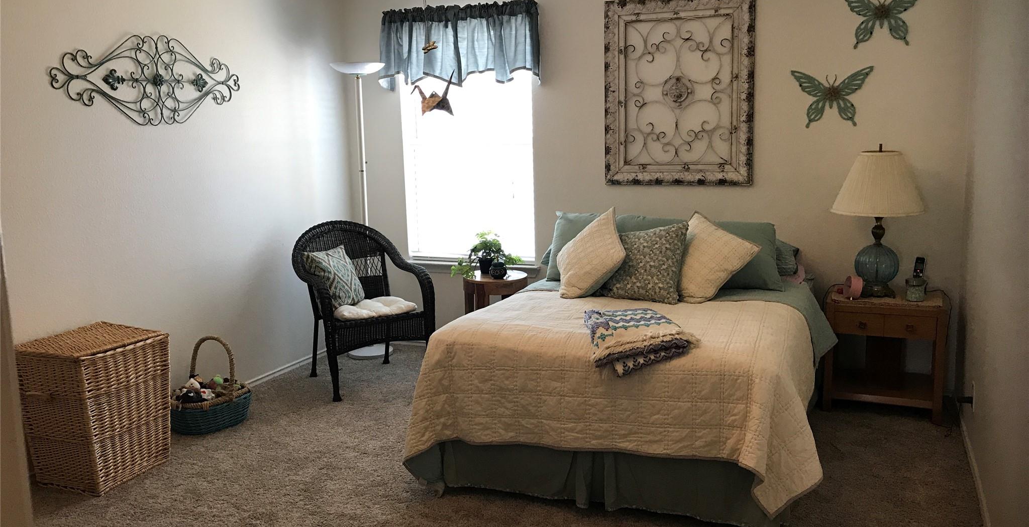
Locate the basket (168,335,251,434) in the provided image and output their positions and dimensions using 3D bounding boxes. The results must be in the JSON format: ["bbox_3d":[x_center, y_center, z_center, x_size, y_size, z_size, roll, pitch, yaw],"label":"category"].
[{"bbox_3d":[-1.526,0.587,4.177,0.330,0.440,0.395,3,11,24],"label":"basket"}]

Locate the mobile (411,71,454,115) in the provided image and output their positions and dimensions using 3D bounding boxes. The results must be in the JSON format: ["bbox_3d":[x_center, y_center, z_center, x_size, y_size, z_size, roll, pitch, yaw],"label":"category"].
[{"bbox_3d":[-0.283,-0.590,2.887,0.132,0.150,0.096,3,11,25],"label":"mobile"}]

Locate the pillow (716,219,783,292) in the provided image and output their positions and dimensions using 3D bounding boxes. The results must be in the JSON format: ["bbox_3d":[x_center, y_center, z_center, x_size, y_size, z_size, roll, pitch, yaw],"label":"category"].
[{"bbox_3d":[1.130,-0.063,4.547,0.669,0.425,0.162,3,-17,24],"label":"pillow"}]

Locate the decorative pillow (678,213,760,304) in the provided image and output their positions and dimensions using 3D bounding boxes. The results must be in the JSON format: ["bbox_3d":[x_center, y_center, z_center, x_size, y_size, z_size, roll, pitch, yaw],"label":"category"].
[{"bbox_3d":[0.985,-0.001,4.280,0.425,0.395,0.152,35,-10,33],"label":"decorative pillow"}]

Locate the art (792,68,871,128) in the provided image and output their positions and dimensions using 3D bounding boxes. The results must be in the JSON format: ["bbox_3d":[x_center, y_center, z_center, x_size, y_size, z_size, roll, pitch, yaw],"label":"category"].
[{"bbox_3d":[1.698,-0.890,4.479,0.415,0.309,0.030,3,11,24],"label":"art"}]

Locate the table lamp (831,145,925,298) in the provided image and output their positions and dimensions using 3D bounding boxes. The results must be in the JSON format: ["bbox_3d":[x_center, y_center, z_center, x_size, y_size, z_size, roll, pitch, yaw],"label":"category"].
[{"bbox_3d":[1.771,-0.203,4.037,0.415,0.742,0.415,3,11,24],"label":"table lamp"}]

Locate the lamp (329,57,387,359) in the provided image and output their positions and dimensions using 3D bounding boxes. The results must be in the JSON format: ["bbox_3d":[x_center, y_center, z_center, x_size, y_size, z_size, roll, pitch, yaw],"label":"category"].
[{"bbox_3d":[-0.954,-0.316,5.229,0.345,1.835,0.345,3,11,24],"label":"lamp"}]

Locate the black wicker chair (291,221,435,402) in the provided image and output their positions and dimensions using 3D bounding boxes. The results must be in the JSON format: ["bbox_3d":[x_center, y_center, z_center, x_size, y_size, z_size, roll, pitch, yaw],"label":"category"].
[{"bbox_3d":[-0.950,0.248,5.048,0.669,0.942,0.709,-7,11,-29],"label":"black wicker chair"}]

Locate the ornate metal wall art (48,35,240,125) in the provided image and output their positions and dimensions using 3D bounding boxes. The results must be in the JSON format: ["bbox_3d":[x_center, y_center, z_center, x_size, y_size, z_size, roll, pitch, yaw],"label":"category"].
[{"bbox_3d":[-1.725,-0.882,4.015,0.045,0.430,1.150,3,11,24],"label":"ornate metal wall art"}]

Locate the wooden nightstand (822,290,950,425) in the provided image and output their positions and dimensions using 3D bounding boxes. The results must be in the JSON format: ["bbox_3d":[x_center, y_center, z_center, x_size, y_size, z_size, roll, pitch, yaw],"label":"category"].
[{"bbox_3d":[1.933,0.474,4.360,0.578,0.587,0.365,3,11,24],"label":"wooden nightstand"}]

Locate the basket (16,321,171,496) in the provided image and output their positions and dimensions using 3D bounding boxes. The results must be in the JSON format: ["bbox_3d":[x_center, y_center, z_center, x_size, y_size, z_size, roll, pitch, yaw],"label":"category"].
[{"bbox_3d":[-1.783,0.620,3.604,0.400,0.590,0.420,3,11,24],"label":"basket"}]

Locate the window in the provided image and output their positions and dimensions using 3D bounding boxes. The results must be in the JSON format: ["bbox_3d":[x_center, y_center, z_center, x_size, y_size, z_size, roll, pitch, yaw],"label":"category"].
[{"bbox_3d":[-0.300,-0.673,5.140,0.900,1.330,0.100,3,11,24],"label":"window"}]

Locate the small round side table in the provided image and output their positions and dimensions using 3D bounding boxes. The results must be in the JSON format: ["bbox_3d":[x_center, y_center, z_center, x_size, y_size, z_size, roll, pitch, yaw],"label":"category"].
[{"bbox_3d":[-0.111,0.370,5.260,0.405,0.588,0.405,3,11,24],"label":"small round side table"}]

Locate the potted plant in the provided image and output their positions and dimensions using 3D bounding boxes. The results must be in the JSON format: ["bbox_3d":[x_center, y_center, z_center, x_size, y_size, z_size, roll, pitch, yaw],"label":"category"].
[{"bbox_3d":[-0.159,-0.056,4.903,0.400,0.270,0.340,3,11,24],"label":"potted plant"}]

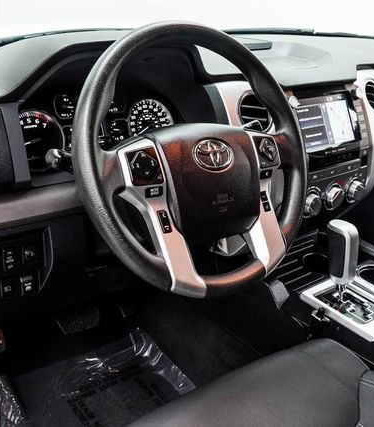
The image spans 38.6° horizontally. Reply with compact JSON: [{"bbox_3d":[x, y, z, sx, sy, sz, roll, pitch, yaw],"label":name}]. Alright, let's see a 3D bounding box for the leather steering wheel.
[{"bbox_3d":[0.011,-0.073,0.759,0.386,0.386,0.100,-15,2,-36],"label":"leather steering wheel"}]

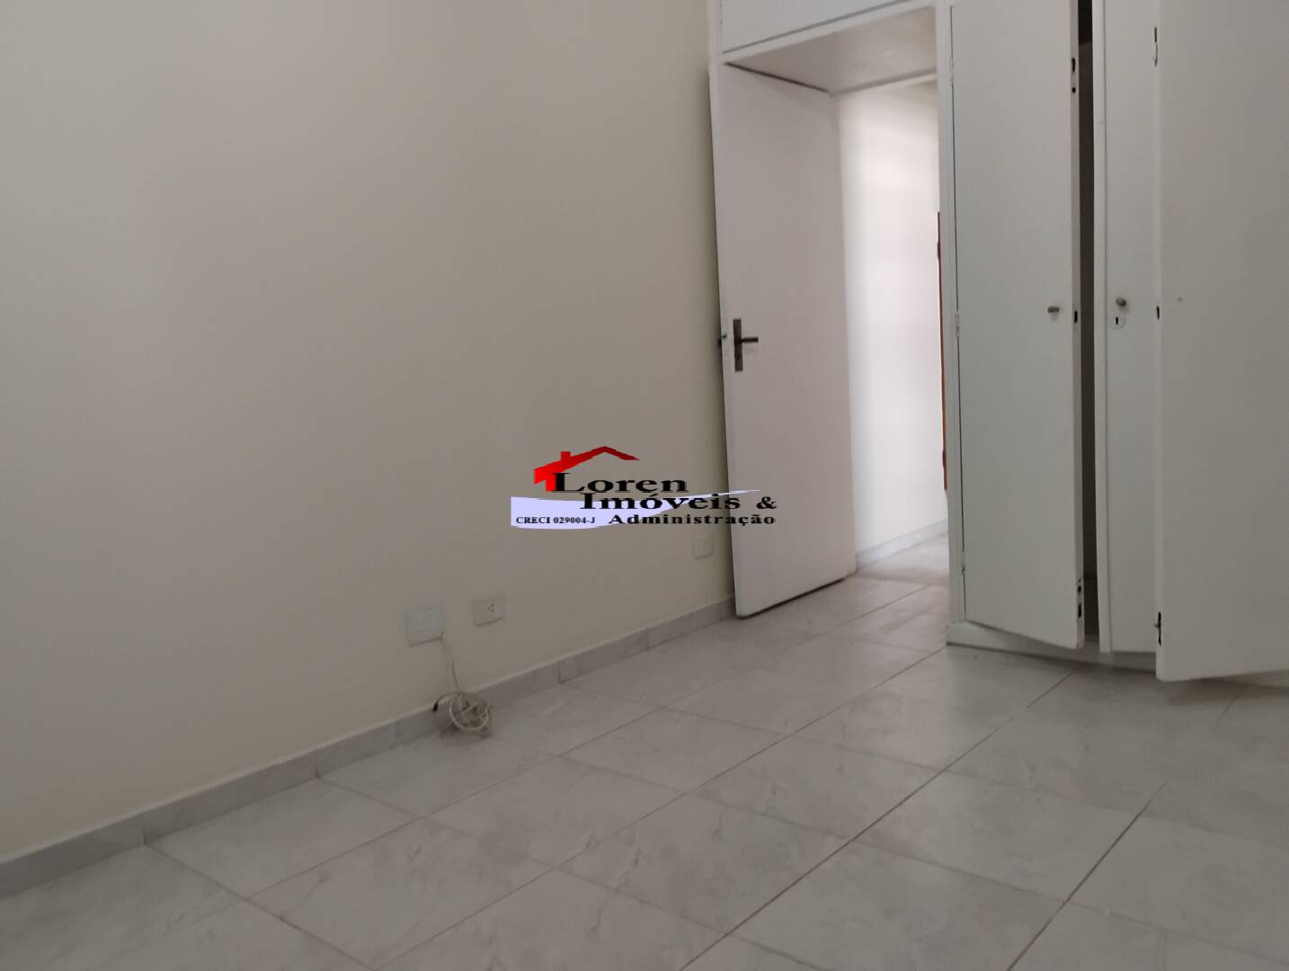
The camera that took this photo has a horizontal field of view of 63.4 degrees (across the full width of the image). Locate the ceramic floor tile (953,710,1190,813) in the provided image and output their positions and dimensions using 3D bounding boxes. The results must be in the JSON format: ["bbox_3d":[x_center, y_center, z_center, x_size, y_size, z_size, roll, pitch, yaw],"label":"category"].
[{"bbox_3d":[1.057,0.679,2.587,0.450,0.010,0.450,2,9,41],"label":"ceramic floor tile"}]

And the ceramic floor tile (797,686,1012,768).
[{"bbox_3d":[0.718,0.665,2.883,0.450,0.010,0.450,2,9,41],"label":"ceramic floor tile"}]

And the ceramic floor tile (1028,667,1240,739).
[{"bbox_3d":[1.357,0.616,2.932,0.445,0.012,0.445,3,9,40],"label":"ceramic floor tile"}]

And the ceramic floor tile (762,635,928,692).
[{"bbox_3d":[0.674,0.591,3.514,0.450,0.010,0.450,2,9,41],"label":"ceramic floor tile"}]

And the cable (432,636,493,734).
[{"bbox_3d":[-0.519,0.570,3.005,0.138,0.272,0.134,3,9,40],"label":"cable"}]

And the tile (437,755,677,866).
[{"bbox_3d":[-0.203,0.761,2.463,0.445,0.012,0.445,3,9,40],"label":"tile"}]

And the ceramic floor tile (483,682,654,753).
[{"bbox_3d":[-0.250,0.688,3.085,0.445,0.012,0.445,3,9,40],"label":"ceramic floor tile"}]

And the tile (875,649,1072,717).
[{"bbox_3d":[0.996,0.605,3.186,0.445,0.012,0.445,3,9,40],"label":"tile"}]

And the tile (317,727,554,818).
[{"bbox_3d":[-0.538,0.745,2.749,0.445,0.012,0.445,3,9,40],"label":"tile"}]

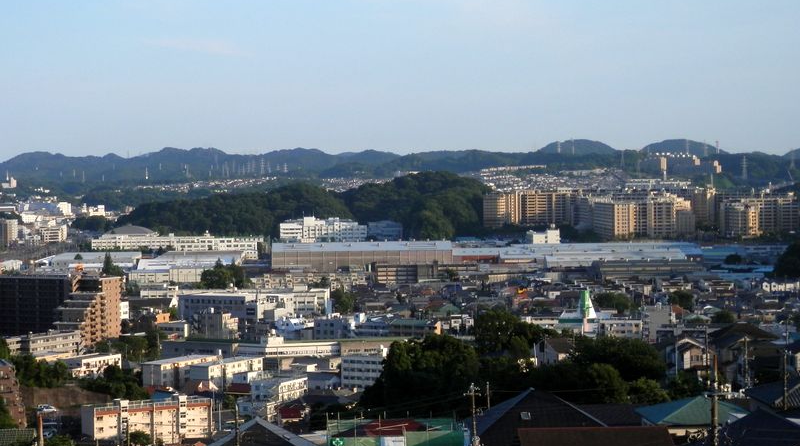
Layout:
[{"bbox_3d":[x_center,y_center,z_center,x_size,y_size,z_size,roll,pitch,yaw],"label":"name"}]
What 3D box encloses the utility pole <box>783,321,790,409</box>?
[{"bbox_3d":[35.575,14.380,155.433,0.800,11.000,0.600,0,2,-10],"label":"utility pole"}]

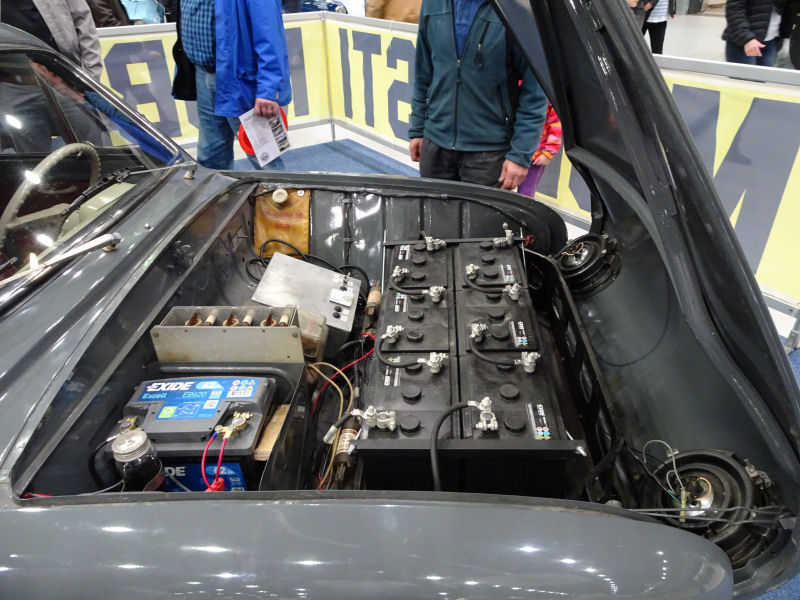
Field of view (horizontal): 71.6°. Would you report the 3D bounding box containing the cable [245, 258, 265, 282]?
[{"bbox_3d":[-0.446,-0.090,1.700,0.062,0.045,0.070,0,32,3],"label":"cable"}]

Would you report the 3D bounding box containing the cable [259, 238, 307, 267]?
[{"bbox_3d":[-0.366,-0.148,1.730,0.150,0.070,0.060,0,32,3],"label":"cable"}]

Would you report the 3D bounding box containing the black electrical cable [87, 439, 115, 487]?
[{"bbox_3d":[-0.495,0.272,0.920,0.045,0.095,0.040,0,32,3],"label":"black electrical cable"}]

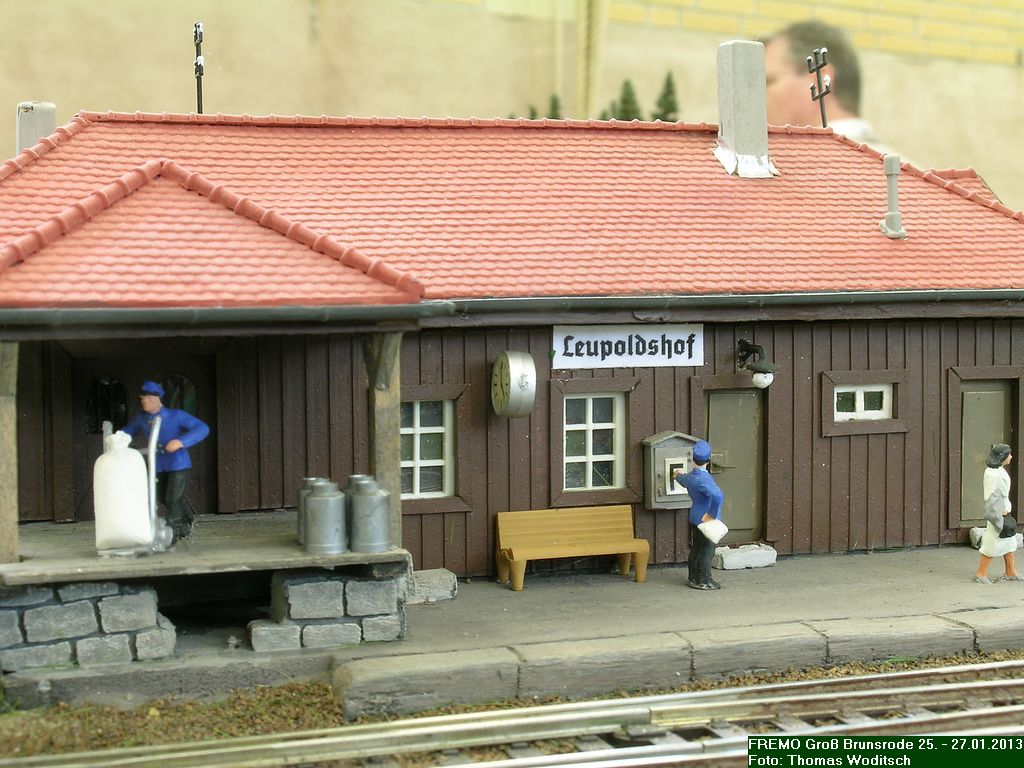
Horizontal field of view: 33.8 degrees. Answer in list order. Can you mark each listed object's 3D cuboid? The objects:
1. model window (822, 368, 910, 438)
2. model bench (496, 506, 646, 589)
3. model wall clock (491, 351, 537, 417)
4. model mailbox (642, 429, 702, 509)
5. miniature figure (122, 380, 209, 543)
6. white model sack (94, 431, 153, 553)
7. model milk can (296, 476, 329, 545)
[{"bbox_3d":[0.053,0.003,0.253,0.014,0.010,0.003,-2,4,-16],"label":"model window"},{"bbox_3d":[0.009,0.023,0.234,0.020,0.010,0.008,-2,4,-16],"label":"model bench"},{"bbox_3d":[0.000,0.000,0.232,0.004,0.009,0.009,-2,4,-16],"label":"model wall clock"},{"bbox_3d":[0.023,0.012,0.243,0.008,0.011,0.004,-2,4,-16],"label":"model mailbox"},{"bbox_3d":[-0.042,0.009,0.202,0.009,0.019,0.007,3,5,38],"label":"miniature figure"},{"bbox_3d":[-0.045,0.012,0.195,0.006,0.013,0.005,1,4,23],"label":"white model sack"},{"bbox_3d":[-0.023,0.015,0.199,0.005,0.008,0.005,0,4,0],"label":"model milk can"}]

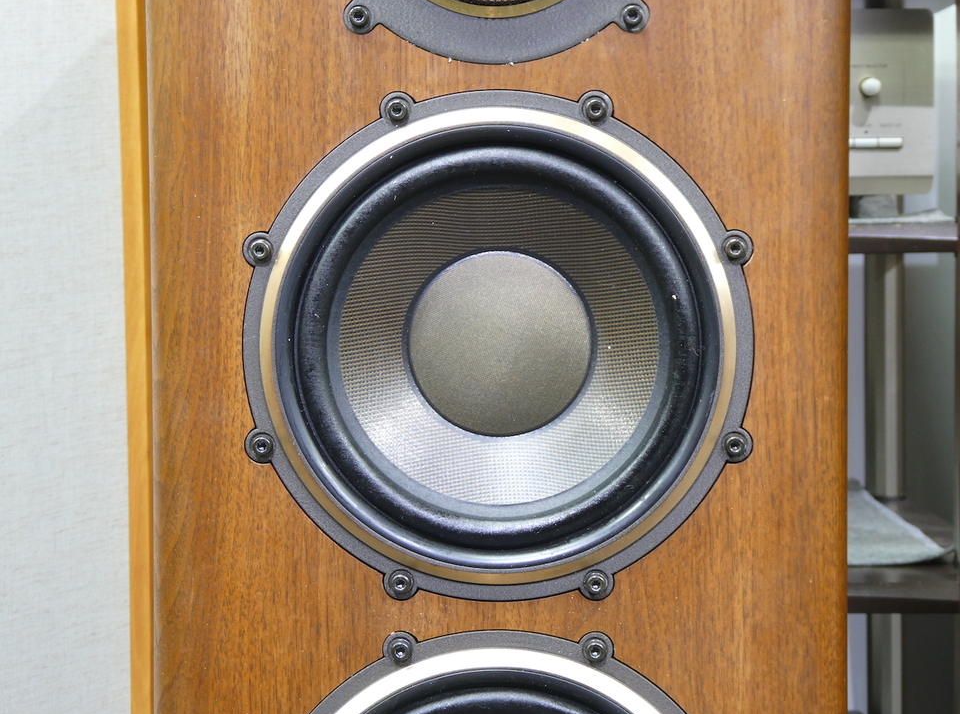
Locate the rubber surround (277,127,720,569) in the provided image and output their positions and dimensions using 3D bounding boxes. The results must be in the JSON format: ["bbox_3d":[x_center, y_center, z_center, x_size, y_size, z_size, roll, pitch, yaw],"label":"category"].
[{"bbox_3d":[0.008,-0.004,0.837,0.190,0.190,0.024,0,2,3],"label":"rubber surround"}]

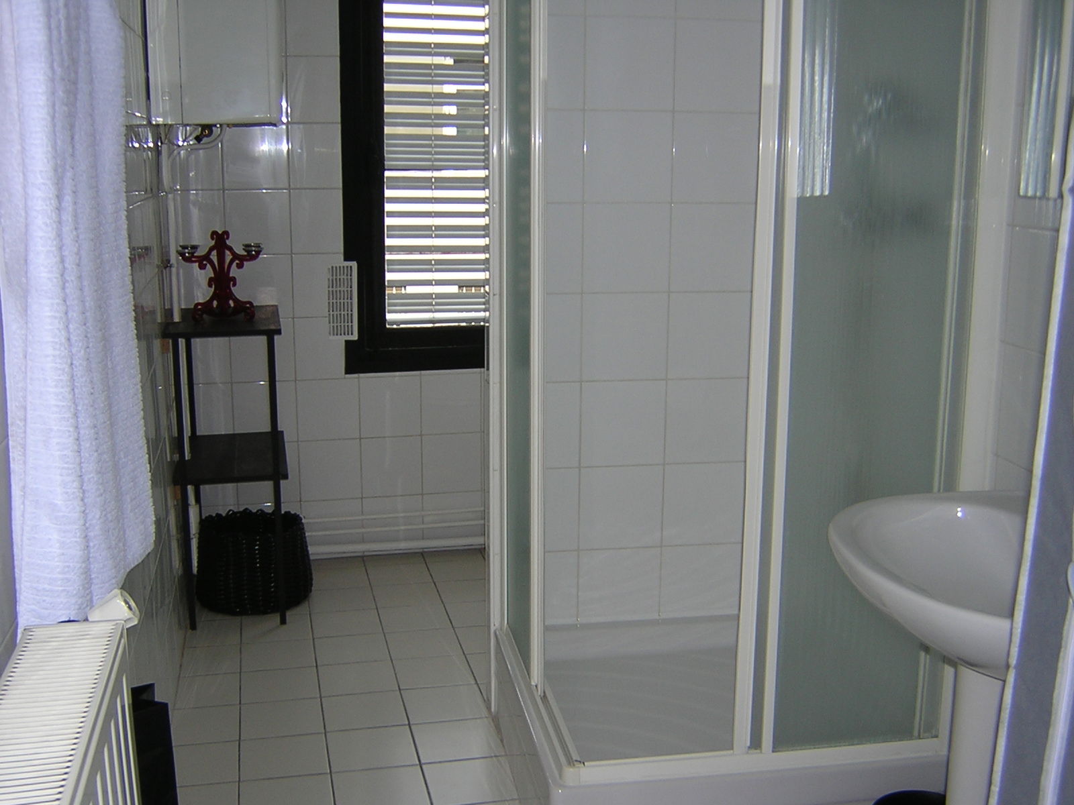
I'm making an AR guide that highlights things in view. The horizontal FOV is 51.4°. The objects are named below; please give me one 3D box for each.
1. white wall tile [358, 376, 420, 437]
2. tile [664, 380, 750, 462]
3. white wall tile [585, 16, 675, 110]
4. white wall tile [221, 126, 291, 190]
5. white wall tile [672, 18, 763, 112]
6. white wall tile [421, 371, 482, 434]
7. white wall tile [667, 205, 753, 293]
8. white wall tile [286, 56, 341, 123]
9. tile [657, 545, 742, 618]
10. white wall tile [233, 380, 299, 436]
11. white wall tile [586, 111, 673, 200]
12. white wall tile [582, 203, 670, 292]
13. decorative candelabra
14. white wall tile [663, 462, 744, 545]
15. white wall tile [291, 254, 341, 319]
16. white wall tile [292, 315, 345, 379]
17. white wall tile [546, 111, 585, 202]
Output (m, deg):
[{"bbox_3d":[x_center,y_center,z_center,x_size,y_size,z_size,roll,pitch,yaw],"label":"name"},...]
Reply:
[{"bbox_3d":[-0.477,0.015,3.641,0.200,0.200,0.010,-3,12,-14],"label":"white wall tile"},{"bbox_3d":[0.399,0.041,2.627,0.200,0.200,0.010,-2,10,-13],"label":"tile"},{"bbox_3d":[0.201,-0.728,2.401,0.200,0.200,0.010,-2,12,-13],"label":"white wall tile"},{"bbox_3d":[-0.865,-0.758,3.438,0.200,0.200,0.010,-2,10,-13],"label":"white wall tile"},{"bbox_3d":[0.404,-0.747,2.489,0.200,0.200,0.010,-2,10,-13],"label":"white wall tile"},{"bbox_3d":[-0.280,0.007,3.672,0.200,0.200,0.010,-2,12,-13],"label":"white wall tile"},{"bbox_3d":[0.401,-0.353,2.558,0.200,0.200,0.010,-2,10,-13],"label":"white wall tile"},{"bbox_3d":[-0.674,-0.948,3.382,0.168,0.200,0.010,-3,12,-14],"label":"white wall tile"},{"bbox_3d":[0.394,0.425,2.687,0.200,0.180,0.010,-1,12,-9],"label":"tile"},{"bbox_3d":[-0.858,0.032,3.533,0.200,0.200,0.010,-2,12,-13],"label":"white wall tile"},{"bbox_3d":[0.203,-0.543,2.477,0.200,0.200,0.010,-2,10,-13],"label":"white wall tile"},{"bbox_3d":[0.202,-0.346,2.512,0.200,0.200,0.010,-2,10,-13],"label":"white wall tile"},{"bbox_3d":[-0.891,-0.362,3.169,0.235,0.247,0.220,-2,12,-13],"label":"decorative candelabra"},{"bbox_3d":[0.398,0.238,2.662,0.200,0.200,0.010,-2,10,-13],"label":"white wall tile"},{"bbox_3d":[-0.678,-0.366,3.496,0.168,0.200,0.010,-2,12,-13],"label":"white wall tile"},{"bbox_3d":[-0.691,-0.173,3.582,0.164,0.200,0.010,-2,10,-13],"label":"white wall tile"},{"bbox_3d":[0.003,-0.536,2.424,0.200,0.200,0.010,-1,12,-9],"label":"white wall tile"}]

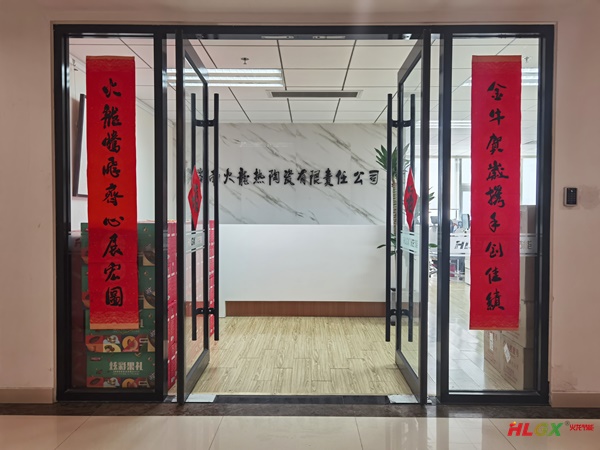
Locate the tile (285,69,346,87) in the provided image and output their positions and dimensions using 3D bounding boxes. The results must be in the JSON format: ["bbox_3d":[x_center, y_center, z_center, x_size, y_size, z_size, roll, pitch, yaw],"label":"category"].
[{"bbox_3d":[0.145,-1.456,4.612,0.600,0.020,0.595,0,1,1],"label":"tile"}]

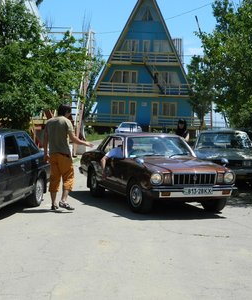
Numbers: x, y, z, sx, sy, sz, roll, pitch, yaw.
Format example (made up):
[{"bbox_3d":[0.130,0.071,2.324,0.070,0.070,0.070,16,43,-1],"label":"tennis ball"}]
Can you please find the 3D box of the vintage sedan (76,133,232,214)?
[{"bbox_3d":[0.414,0.321,12.751,1.660,1.390,4.450,-1,3,-19],"label":"vintage sedan"}]

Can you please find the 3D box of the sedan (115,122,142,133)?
[{"bbox_3d":[0.161,-1.143,42.996,1.660,1.360,4.250,0,3,6],"label":"sedan"}]

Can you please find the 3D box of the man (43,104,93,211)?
[{"bbox_3d":[-1.014,0.131,11.521,0.700,1.820,0.550,2,3,30],"label":"man"}]

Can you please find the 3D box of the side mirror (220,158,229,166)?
[{"bbox_3d":[1.694,0.215,11.329,0.125,0.140,0.090,-1,3,-19],"label":"side mirror"}]

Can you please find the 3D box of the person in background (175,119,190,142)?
[{"bbox_3d":[1.399,0.035,16.322,0.460,1.614,0.300,1,3,9],"label":"person in background"}]

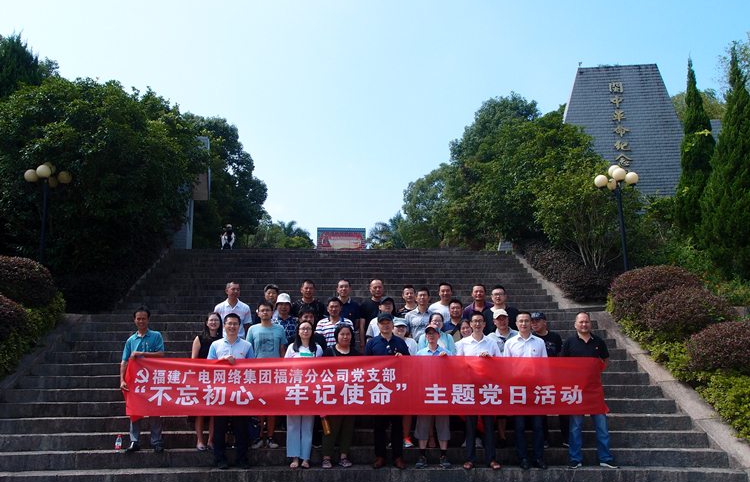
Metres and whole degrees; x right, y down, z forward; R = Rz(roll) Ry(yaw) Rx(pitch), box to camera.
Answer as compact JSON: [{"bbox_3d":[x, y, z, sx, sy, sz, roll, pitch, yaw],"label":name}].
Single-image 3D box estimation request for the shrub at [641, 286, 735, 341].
[{"bbox_3d":[5.116,1.215,10.672,1.420,0.925,1.280,0,-12,0],"label":"shrub"}]

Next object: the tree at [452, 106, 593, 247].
[{"bbox_3d":[4.706,-1.579,20.731,4.100,5.360,4.000,0,-12,0],"label":"tree"}]

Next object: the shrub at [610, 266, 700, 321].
[{"bbox_3d":[4.762,0.908,11.032,1.550,1.022,1.450,-1,-12,0],"label":"shrub"}]

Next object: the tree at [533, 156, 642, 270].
[{"bbox_3d":[4.823,-0.452,14.678,2.400,3.084,2.300,1,-13,-3],"label":"tree"}]

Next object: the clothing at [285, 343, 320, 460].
[{"bbox_3d":[-0.824,1.814,7.387,0.430,1.307,0.280,0,-12,-3],"label":"clothing"}]

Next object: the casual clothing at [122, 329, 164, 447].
[{"bbox_3d":[-2.740,1.719,7.690,0.510,1.359,0.340,1,-12,-9],"label":"casual clothing"}]

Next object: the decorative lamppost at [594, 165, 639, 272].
[{"bbox_3d":[4.826,-0.002,12.932,0.860,3.122,0.860,1,-13,-3],"label":"decorative lamppost"}]

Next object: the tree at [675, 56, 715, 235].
[{"bbox_3d":[8.209,-2.068,16.749,1.050,5.532,1.050,0,-12,0],"label":"tree"}]

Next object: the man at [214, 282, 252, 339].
[{"bbox_3d":[-1.808,1.378,8.303,0.500,1.714,0.320,1,-13,-5],"label":"man"}]

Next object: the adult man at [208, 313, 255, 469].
[{"bbox_3d":[-1.598,1.647,7.235,0.510,1.703,0.360,1,-13,-5],"label":"adult man"}]

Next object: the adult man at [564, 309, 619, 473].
[{"bbox_3d":[2.416,1.647,7.286,0.600,1.727,0.340,-1,-13,3],"label":"adult man"}]

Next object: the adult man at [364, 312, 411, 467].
[{"bbox_3d":[0.148,1.683,7.403,0.530,1.734,0.340,0,-12,0],"label":"adult man"}]

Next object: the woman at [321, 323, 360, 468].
[{"bbox_3d":[-0.393,1.752,7.399,0.470,1.597,0.330,0,-12,-2],"label":"woman"}]

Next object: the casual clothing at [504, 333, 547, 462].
[{"bbox_3d":[1.713,1.762,7.397,0.500,1.433,0.300,-2,-12,6],"label":"casual clothing"}]

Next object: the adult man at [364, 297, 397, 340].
[{"bbox_3d":[0.117,1.515,8.015,0.480,1.671,0.320,0,-13,-2],"label":"adult man"}]

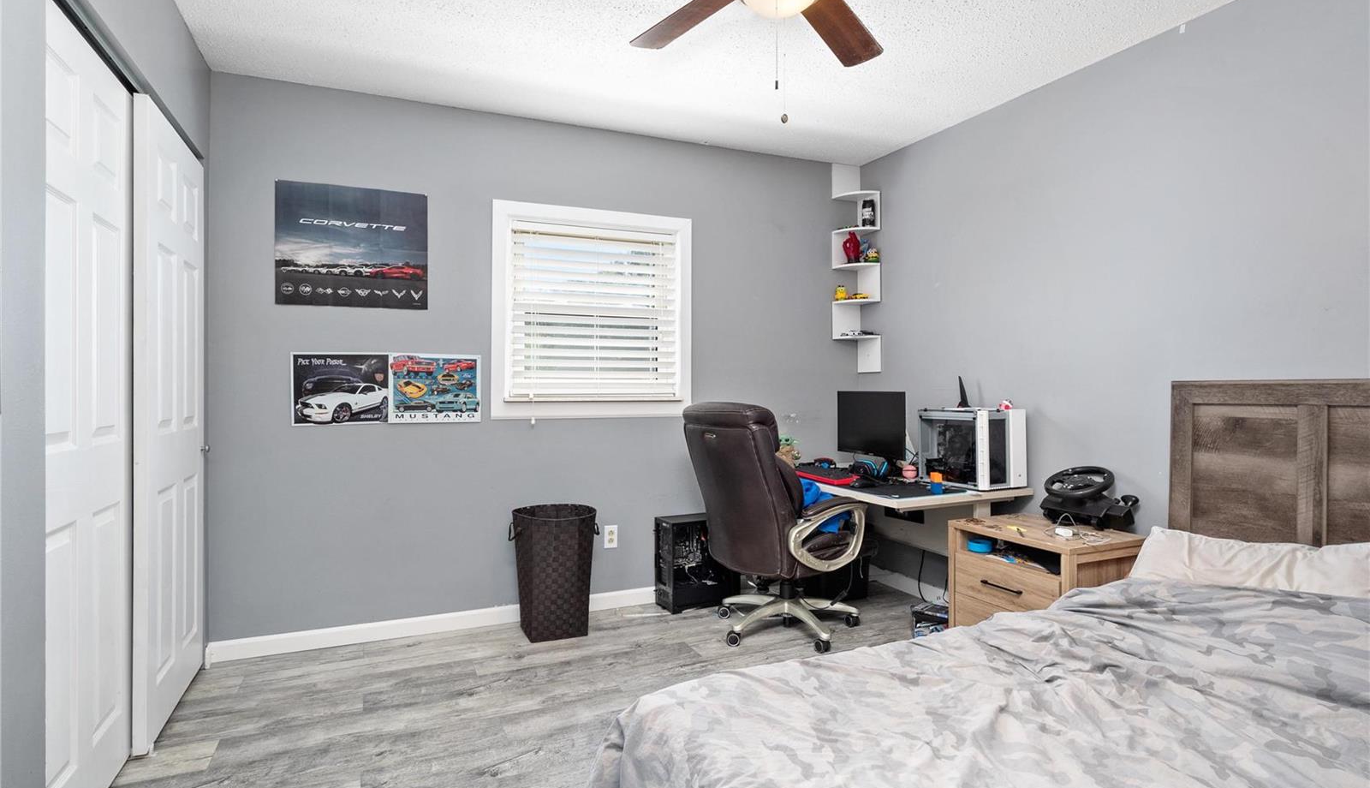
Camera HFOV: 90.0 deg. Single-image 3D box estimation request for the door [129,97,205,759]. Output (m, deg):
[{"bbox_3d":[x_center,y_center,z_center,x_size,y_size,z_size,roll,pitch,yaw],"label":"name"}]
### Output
[{"bbox_3d":[-1.843,0.094,2.466,0.039,2.040,0.760,0,0,-24],"label":"door"}]

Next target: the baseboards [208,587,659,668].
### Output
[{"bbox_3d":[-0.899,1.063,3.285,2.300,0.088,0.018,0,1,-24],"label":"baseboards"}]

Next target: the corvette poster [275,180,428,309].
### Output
[{"bbox_3d":[-1.471,-0.653,3.050,0.610,0.534,0.010,0,0,-24],"label":"corvette poster"}]

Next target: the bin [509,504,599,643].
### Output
[{"bbox_3d":[-0.610,0.826,3.189,0.410,0.570,0.380,0,1,-24],"label":"bin"}]

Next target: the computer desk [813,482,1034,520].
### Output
[{"bbox_3d":[0.932,0.760,3.389,0.790,0.705,1.200,0,1,-24],"label":"computer desk"}]

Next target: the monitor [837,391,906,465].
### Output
[{"bbox_3d":[1.036,0.203,3.711,0.170,0.430,0.555,0,0,-24],"label":"monitor"}]

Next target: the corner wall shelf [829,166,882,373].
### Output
[{"bbox_3d":[1.011,-0.744,4.010,0.200,1.230,0.200,0,1,-24],"label":"corner wall shelf"}]

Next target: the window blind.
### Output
[{"bbox_3d":[-0.440,-0.397,3.488,0.905,0.875,0.060,0,1,-24],"label":"window blind"}]

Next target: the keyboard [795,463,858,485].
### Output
[{"bbox_3d":[0.661,0.388,3.295,0.155,0.040,0.450,0,1,-24],"label":"keyboard"}]

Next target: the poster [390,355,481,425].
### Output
[{"bbox_3d":[-1.160,-0.023,3.194,0.405,0.319,0.008,0,0,-24],"label":"poster"}]

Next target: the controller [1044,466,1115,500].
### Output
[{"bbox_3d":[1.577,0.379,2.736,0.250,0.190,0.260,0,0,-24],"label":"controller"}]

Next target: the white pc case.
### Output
[{"bbox_3d":[1.336,0.242,3.194,0.250,0.358,0.415,0,0,-24],"label":"white pc case"}]

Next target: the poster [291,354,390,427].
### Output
[{"bbox_3d":[-1.497,-0.019,3.006,0.395,0.313,0.010,0,1,-24],"label":"poster"}]

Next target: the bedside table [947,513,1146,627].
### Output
[{"bbox_3d":[1.410,0.830,2.690,0.430,0.588,0.570,0,0,-24],"label":"bedside table"}]

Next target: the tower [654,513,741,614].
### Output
[{"bbox_3d":[0.071,0.887,3.640,0.410,0.457,0.195,0,0,-24],"label":"tower"}]

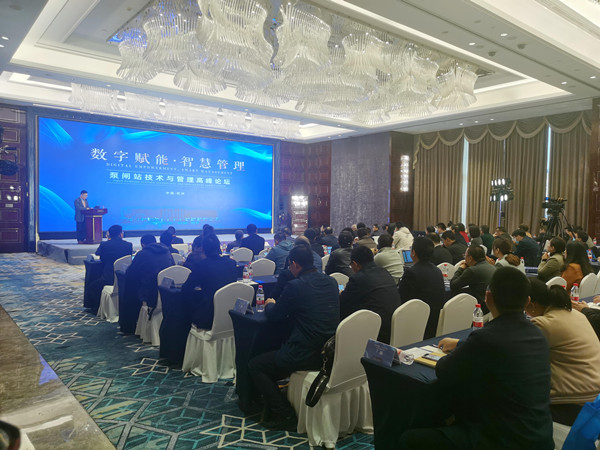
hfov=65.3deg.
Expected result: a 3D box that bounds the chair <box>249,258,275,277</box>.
[{"bbox_3d":[-0.645,0.937,6.811,0.470,0.930,0.570,-1,2,-39],"label":"chair"}]

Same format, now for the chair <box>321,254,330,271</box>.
[{"bbox_3d":[0.353,0.924,7.645,0.470,0.930,0.570,-1,2,-39],"label":"chair"}]

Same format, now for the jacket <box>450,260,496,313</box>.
[{"bbox_3d":[1.821,0.707,4.910,0.540,0.640,0.540,-1,2,-39],"label":"jacket"}]

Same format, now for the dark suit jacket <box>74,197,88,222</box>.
[{"bbox_3d":[-7.059,-0.498,15.254,0.420,0.830,0.520,2,2,22],"label":"dark suit jacket"}]

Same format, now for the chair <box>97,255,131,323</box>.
[{"bbox_3d":[-2.583,0.873,6.826,0.480,0.910,0.580,-1,3,-39],"label":"chair"}]

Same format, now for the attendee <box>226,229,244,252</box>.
[{"bbox_3d":[-1.305,0.678,9.818,0.500,1.130,0.800,-1,3,-38],"label":"attendee"}]

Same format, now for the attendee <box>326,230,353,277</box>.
[{"bbox_3d":[0.612,0.753,6.068,0.520,1.330,0.820,-1,3,-39],"label":"attendee"}]

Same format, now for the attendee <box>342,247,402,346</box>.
[{"bbox_3d":[0.584,0.842,4.146,0.540,1.300,0.820,-1,3,-39],"label":"attendee"}]

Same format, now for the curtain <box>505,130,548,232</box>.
[{"bbox_3d":[7.998,-1.148,16.721,0.200,4.600,1.550,-1,3,-38],"label":"curtain"}]

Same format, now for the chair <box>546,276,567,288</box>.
[{"bbox_3d":[2.752,1.025,5.522,0.470,0.910,0.560,-1,3,-39],"label":"chair"}]

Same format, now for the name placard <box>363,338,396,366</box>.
[{"bbox_3d":[0.463,0.721,2.645,0.080,0.095,0.205,-1,2,-39],"label":"name placard"}]

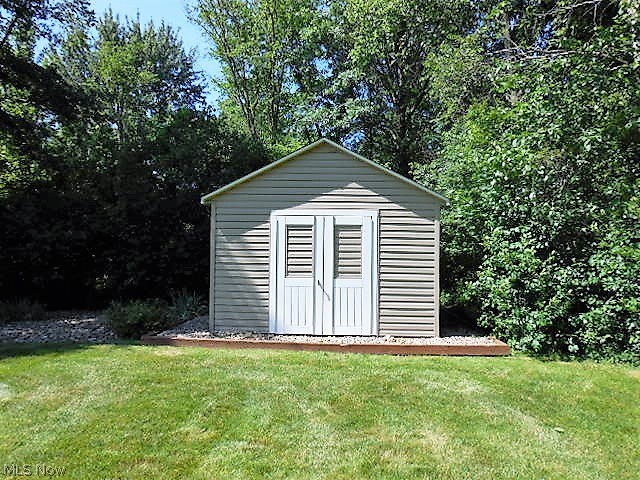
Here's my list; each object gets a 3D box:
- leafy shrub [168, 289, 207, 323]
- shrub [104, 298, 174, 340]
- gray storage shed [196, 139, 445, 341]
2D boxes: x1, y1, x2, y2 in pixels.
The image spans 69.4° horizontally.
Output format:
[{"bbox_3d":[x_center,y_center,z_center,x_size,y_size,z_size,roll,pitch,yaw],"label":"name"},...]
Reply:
[{"bbox_3d":[-2.632,1.258,9.208,0.720,0.680,0.700,1,-1,3],"label":"leafy shrub"},{"bbox_3d":[-3.141,1.316,8.054,1.080,0.620,0.950,1,-1,3],"label":"shrub"},{"bbox_3d":[0.147,-0.004,8.940,3.830,3.090,3.500,1,-1,3],"label":"gray storage shed"}]

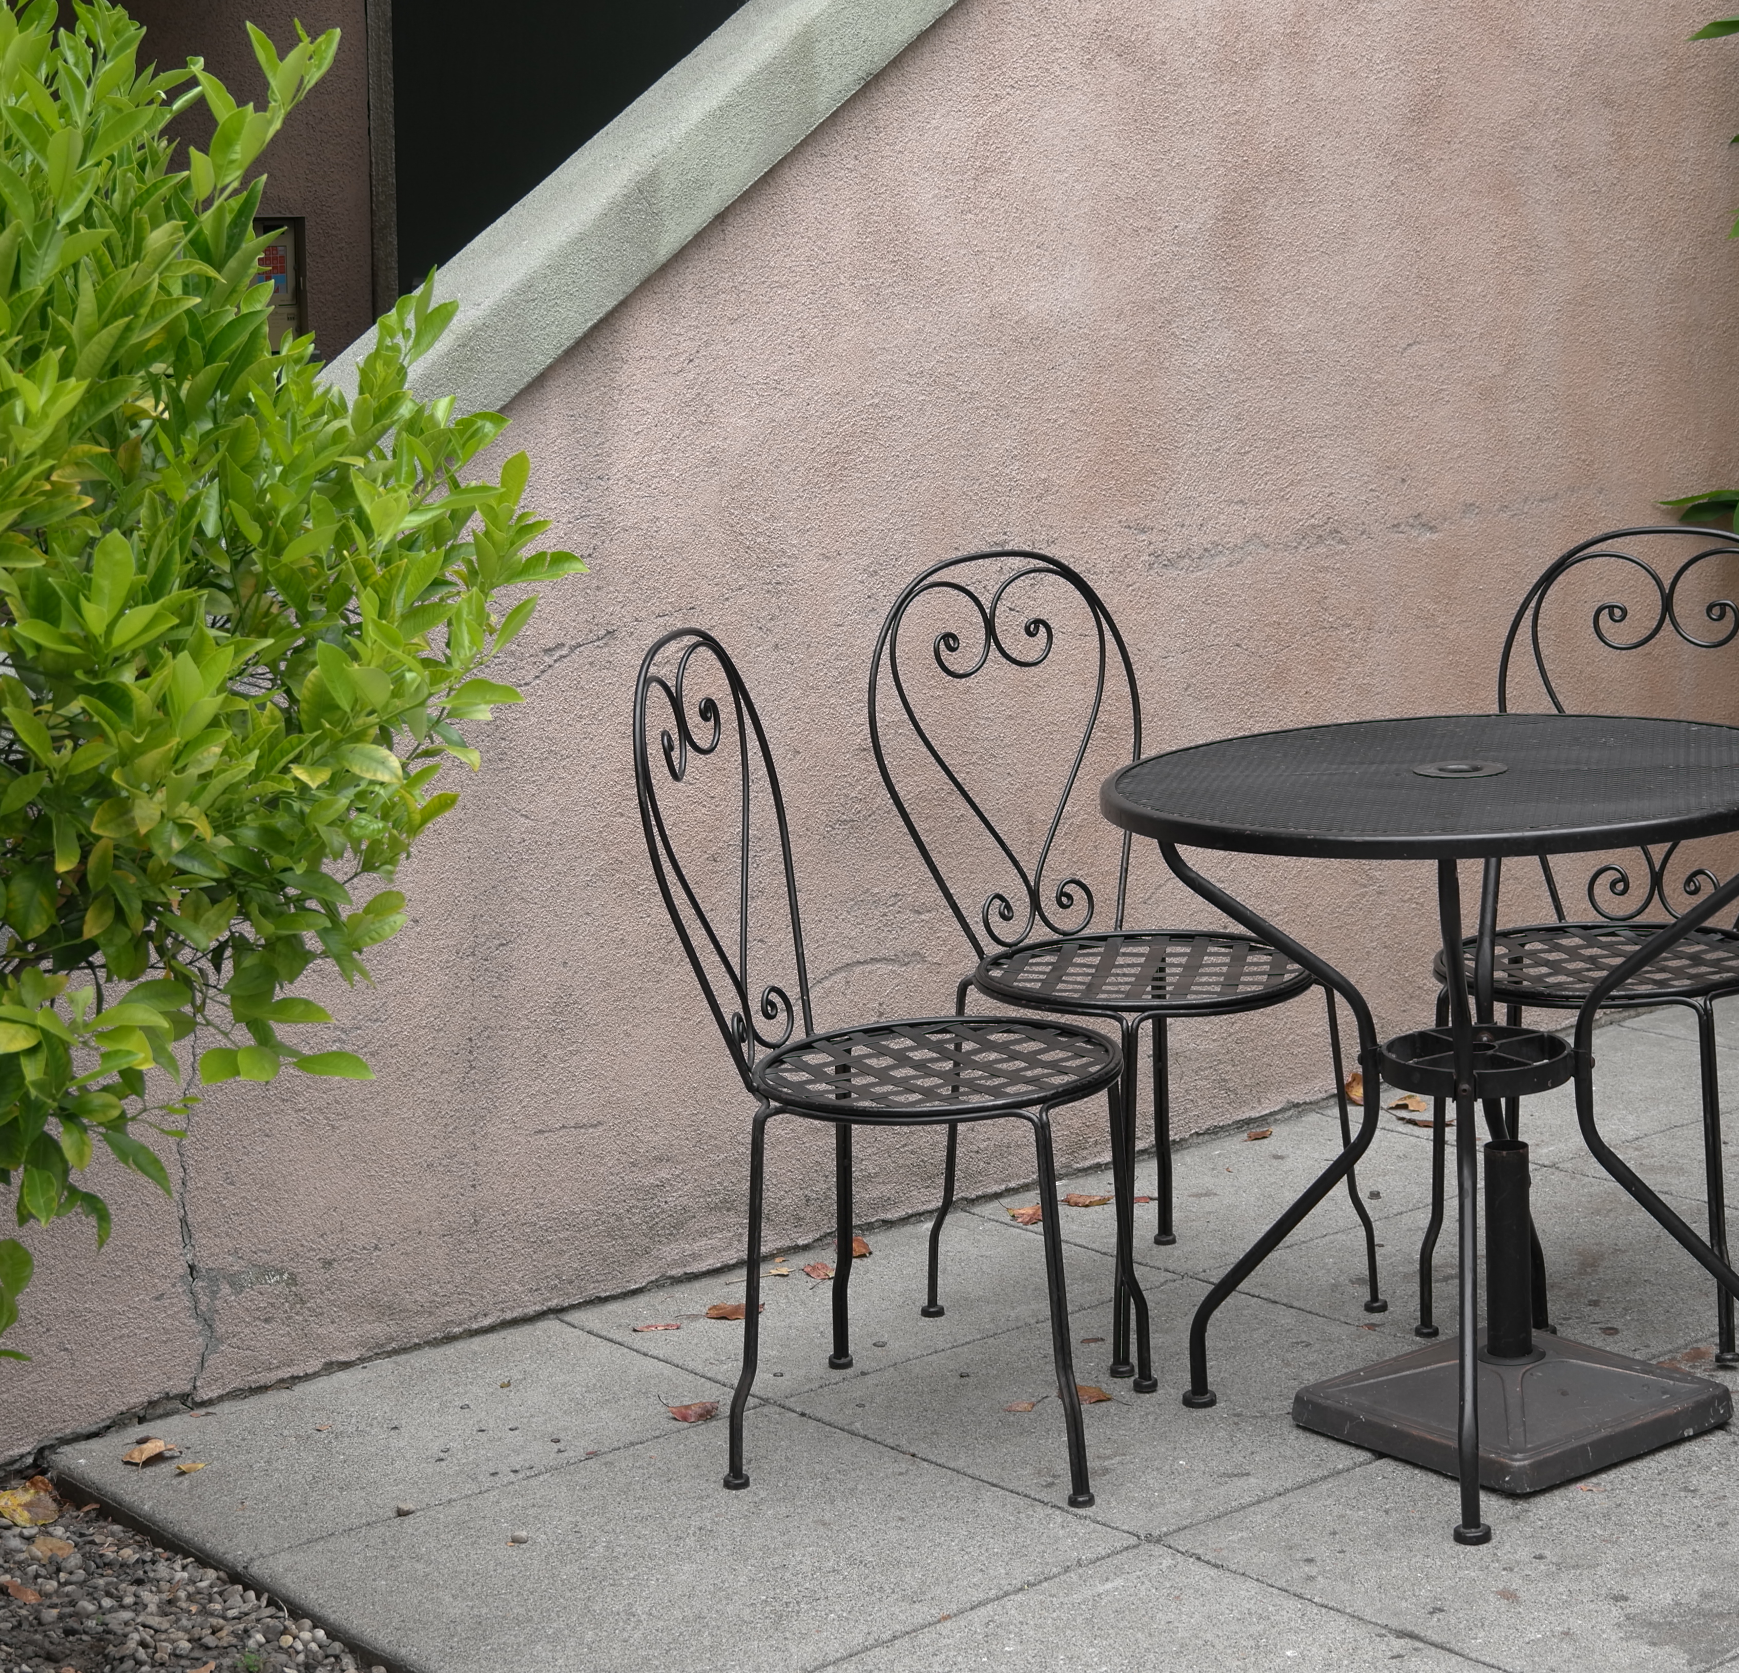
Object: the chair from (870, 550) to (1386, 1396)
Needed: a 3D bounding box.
[{"bbox_3d":[0.293,0.120,4.722,0.409,0.889,0.502,-10,12,-34],"label":"chair"}]

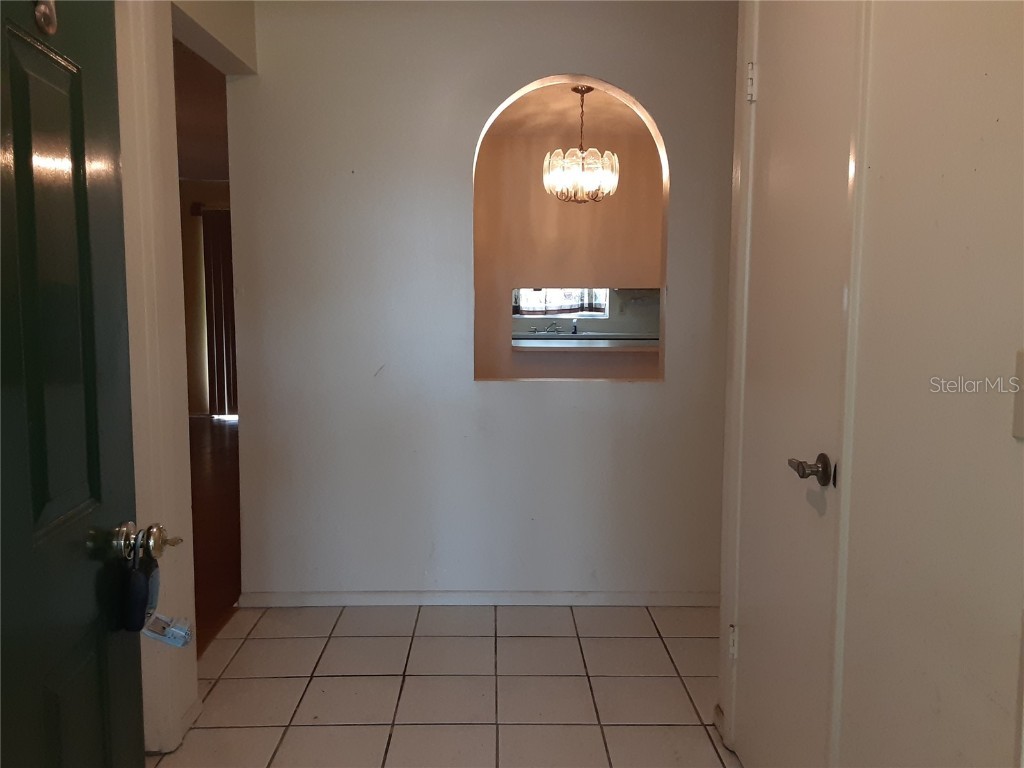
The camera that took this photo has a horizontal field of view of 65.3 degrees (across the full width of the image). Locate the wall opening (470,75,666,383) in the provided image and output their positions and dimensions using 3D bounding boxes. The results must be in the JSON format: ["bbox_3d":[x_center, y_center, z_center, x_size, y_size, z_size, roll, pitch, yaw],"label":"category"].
[{"bbox_3d":[0.234,-0.614,3.220,0.771,1.198,0.115,0,6,-1],"label":"wall opening"}]

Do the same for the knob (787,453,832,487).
[{"bbox_3d":[0.610,0.172,1.653,0.056,0.066,0.118,0,6,-1],"label":"knob"}]

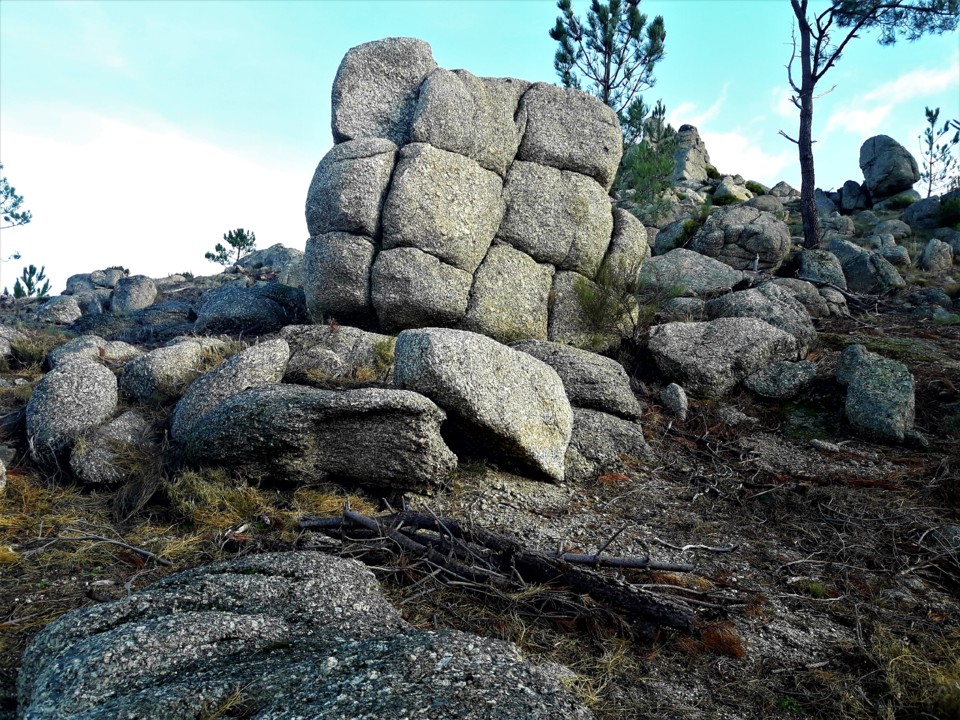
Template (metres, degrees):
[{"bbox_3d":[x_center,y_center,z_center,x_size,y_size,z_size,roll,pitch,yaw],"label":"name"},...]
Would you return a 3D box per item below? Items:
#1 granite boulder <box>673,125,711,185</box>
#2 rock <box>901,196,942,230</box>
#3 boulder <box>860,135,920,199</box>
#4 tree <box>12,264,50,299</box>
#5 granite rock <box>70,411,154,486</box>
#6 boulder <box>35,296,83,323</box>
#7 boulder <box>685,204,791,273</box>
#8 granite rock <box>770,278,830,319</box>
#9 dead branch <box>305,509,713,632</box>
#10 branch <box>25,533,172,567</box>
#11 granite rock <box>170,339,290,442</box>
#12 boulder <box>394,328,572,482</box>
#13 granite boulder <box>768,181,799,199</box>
[{"bbox_3d":[9.806,-9.574,36.000,1.700,2.608,1.445,-1,-4,15],"label":"granite boulder"},{"bbox_3d":[11.669,-3.868,20.500,0.957,0.914,0.813,-1,-3,30],"label":"rock"},{"bbox_3d":[17.403,-8.181,33.000,2.331,2.721,1.981,-2,-4,28],"label":"boulder"},{"bbox_3d":[-11.552,-1.996,20.000,0.950,0.920,0.900,2,-3,-30],"label":"tree"},{"bbox_3d":[-3.360,0.799,7.100,0.694,0.654,0.590,2,-4,-25],"label":"granite rock"},{"bbox_3d":[-9.206,-1.084,17.000,0.886,0.595,0.708,2,-4,-29],"label":"boulder"},{"bbox_3d":[4.770,-2.247,14.300,1.779,1.197,1.423,-1,-3,19],"label":"boulder"},{"bbox_3d":[4.799,-0.912,11.700,0.935,0.645,0.748,-1,-3,22],"label":"granite rock"},{"bbox_3d":[0.022,1.014,3.850,2.100,0.330,0.680,-1,-3,26],"label":"dead branch"},{"bbox_3d":[-1.975,0.981,4.020,0.860,0.120,0.160,-1,-3,18],"label":"branch"},{"bbox_3d":[-1.872,0.260,5.850,0.860,0.800,0.650,0,-3,-5],"label":"granite rock"},{"bbox_3d":[0.032,0.321,5.600,1.200,1.000,0.850,0,-3,8],"label":"boulder"},{"bbox_3d":[11.354,-6.349,29.000,1.046,0.757,0.837,-1,-3,22],"label":"granite boulder"}]

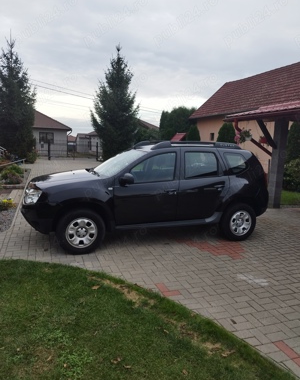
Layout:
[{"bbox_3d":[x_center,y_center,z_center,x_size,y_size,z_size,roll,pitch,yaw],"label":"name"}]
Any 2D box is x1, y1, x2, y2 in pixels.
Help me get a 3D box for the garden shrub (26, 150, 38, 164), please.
[{"bbox_3d":[-8.353,-2.317,20.570,0.900,0.983,0.900,2,8,0],"label":"garden shrub"}]

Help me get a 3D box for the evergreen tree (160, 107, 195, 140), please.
[{"bbox_3d":[2.204,-4.425,24.361,3.200,5.077,2.800,2,8,0],"label":"evergreen tree"}]

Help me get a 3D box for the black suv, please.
[{"bbox_3d":[0.025,-0.045,5.275,4.310,1.690,1.900,-1,9,-19],"label":"black suv"}]

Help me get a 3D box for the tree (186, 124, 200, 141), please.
[{"bbox_3d":[2.586,-2.447,17.718,0.950,3.074,0.950,2,8,0],"label":"tree"}]

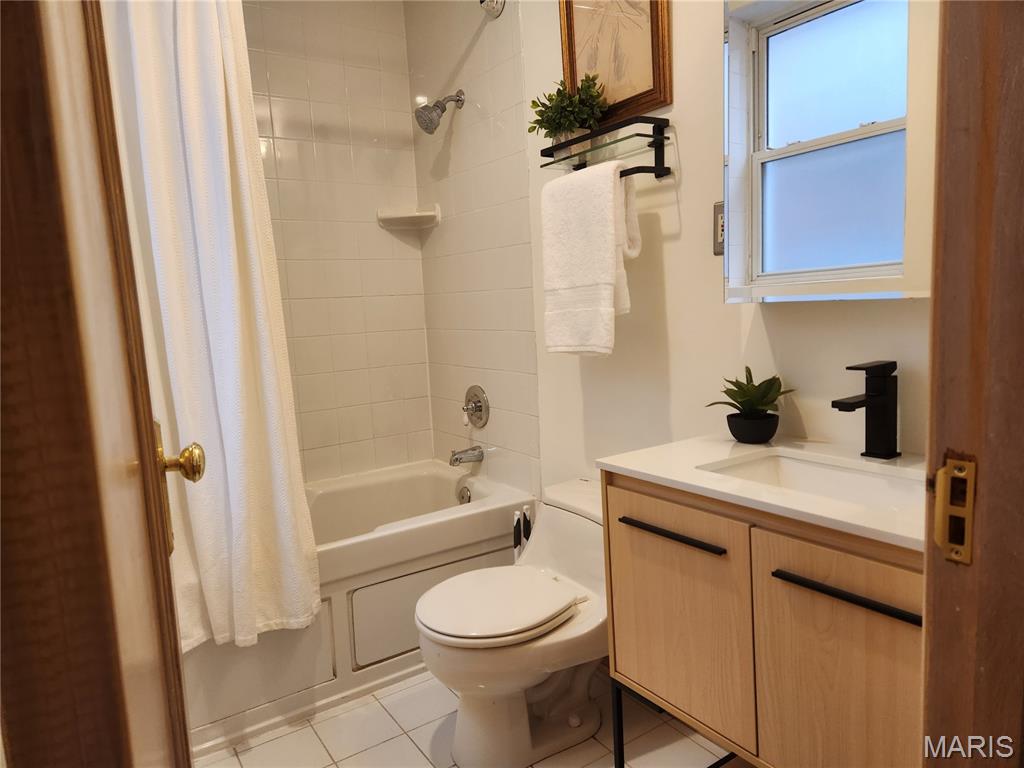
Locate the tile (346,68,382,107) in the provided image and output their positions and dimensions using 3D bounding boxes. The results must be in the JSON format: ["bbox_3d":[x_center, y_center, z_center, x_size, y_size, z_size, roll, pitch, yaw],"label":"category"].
[{"bbox_3d":[-0.599,-1.197,2.753,0.151,0.149,0.010,-8,10,-35],"label":"tile"}]

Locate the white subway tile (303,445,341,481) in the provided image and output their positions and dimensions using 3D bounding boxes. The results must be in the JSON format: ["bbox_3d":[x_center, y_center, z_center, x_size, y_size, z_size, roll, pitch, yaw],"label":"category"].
[{"bbox_3d":[-0.787,0.331,2.831,0.153,0.135,0.010,-8,9,-33],"label":"white subway tile"}]

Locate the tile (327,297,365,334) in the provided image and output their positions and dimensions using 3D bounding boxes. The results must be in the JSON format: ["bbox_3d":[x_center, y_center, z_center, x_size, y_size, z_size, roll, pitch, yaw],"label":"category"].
[{"bbox_3d":[-0.678,-0.280,2.791,0.151,0.149,0.010,-8,10,-35],"label":"tile"}]

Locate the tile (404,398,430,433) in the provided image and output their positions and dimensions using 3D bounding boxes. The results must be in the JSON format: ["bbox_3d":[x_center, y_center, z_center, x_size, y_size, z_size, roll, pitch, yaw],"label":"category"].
[{"bbox_3d":[-0.422,0.136,3.059,0.124,0.152,0.010,-8,9,-33],"label":"tile"}]

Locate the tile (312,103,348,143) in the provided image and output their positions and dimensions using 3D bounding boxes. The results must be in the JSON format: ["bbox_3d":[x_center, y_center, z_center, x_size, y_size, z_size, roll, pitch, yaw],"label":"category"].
[{"bbox_3d":[-0.729,-1.051,2.740,0.153,0.152,0.010,-8,9,-33],"label":"tile"}]

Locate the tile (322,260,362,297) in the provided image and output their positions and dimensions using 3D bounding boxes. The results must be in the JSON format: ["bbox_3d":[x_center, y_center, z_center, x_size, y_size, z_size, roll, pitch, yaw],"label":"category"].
[{"bbox_3d":[-0.697,-0.438,2.817,0.153,0.153,0.009,-8,9,-35],"label":"tile"}]

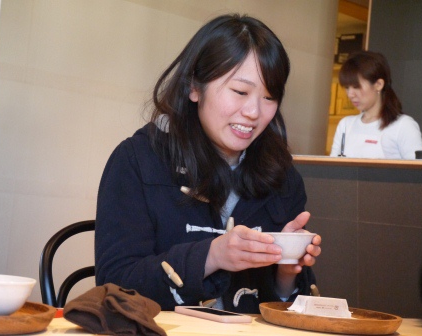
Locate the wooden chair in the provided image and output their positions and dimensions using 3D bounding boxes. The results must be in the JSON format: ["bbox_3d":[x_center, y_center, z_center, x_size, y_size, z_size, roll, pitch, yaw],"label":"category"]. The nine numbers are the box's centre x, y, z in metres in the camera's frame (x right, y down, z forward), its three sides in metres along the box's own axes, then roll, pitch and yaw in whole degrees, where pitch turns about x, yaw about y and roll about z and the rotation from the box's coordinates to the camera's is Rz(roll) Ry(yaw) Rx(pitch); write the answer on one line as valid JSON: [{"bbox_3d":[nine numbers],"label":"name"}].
[{"bbox_3d":[-0.080,0.530,1.840,0.420,0.830,0.500,6,-3,-30],"label":"wooden chair"}]

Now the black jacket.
[{"bbox_3d":[-0.018,0.190,1.740,0.440,0.510,0.370,6,-3,-30],"label":"black jacket"}]

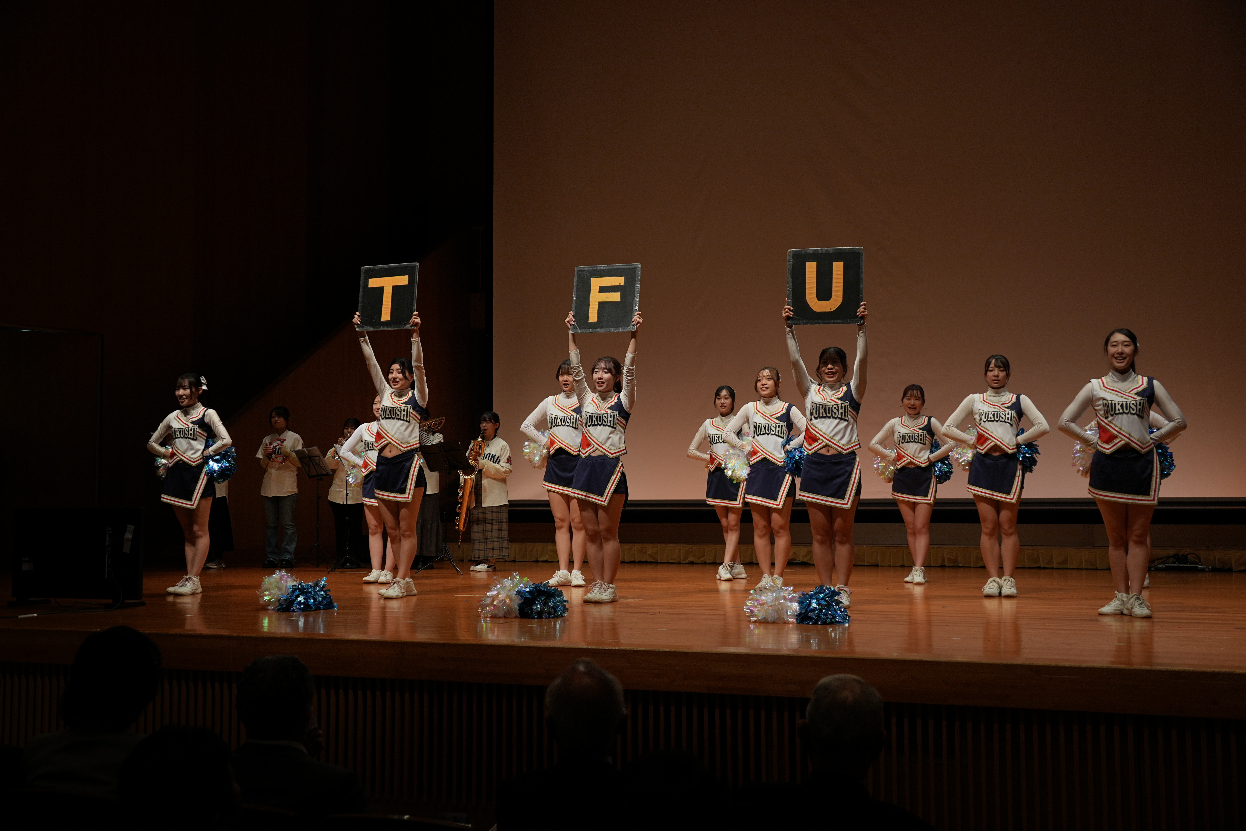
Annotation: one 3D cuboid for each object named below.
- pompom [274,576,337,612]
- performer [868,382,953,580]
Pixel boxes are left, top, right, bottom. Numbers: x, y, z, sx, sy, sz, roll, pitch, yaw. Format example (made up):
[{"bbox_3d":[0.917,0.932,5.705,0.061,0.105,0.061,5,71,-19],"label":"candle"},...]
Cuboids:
[{"bbox_3d":[-1.907,1.053,8.119,0.360,0.200,0.300,1,-4,-13],"label":"pompom"},{"bbox_3d":[2.299,0.542,10.854,0.670,1.600,0.360,-1,-4,17],"label":"performer"}]

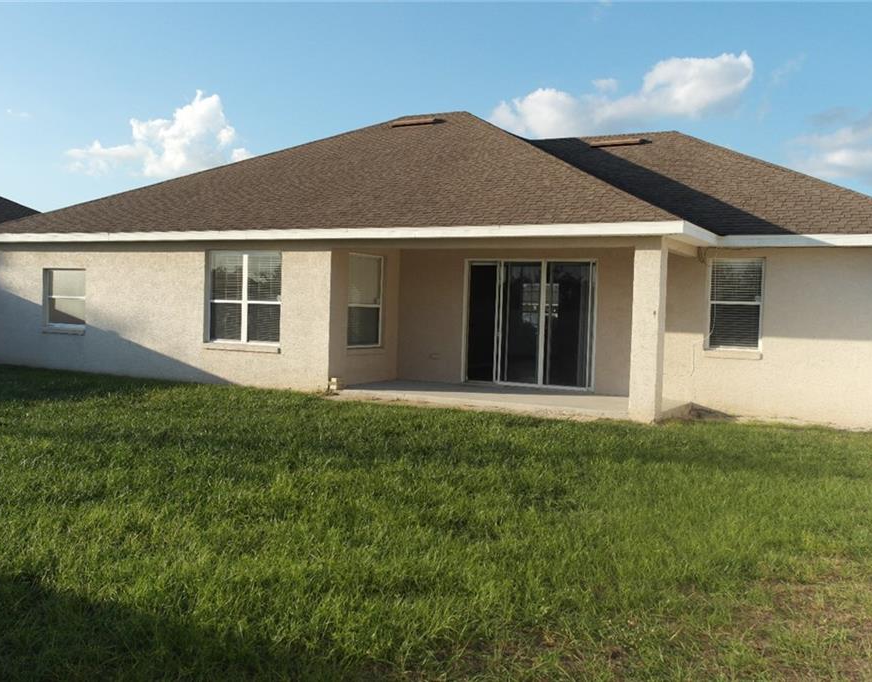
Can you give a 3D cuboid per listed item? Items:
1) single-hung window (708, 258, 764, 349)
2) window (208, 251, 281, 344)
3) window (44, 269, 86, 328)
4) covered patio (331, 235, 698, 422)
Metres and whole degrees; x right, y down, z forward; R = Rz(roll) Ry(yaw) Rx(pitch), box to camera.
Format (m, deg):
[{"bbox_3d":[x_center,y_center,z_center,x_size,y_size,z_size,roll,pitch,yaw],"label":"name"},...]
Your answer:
[{"bbox_3d":[5.195,-0.631,14.786,0.947,1.591,0.120,3,3,27],"label":"single-hung window"},{"bbox_3d":[-3.699,-0.836,16.456,1.856,1.784,0.120,3,3,27],"label":"window"},{"bbox_3d":[-8.120,-0.950,18.747,1.330,1.221,0.120,3,3,27],"label":"window"},{"bbox_3d":[1.311,-0.343,15.265,5.924,2.750,2.609,3,3,27],"label":"covered patio"}]

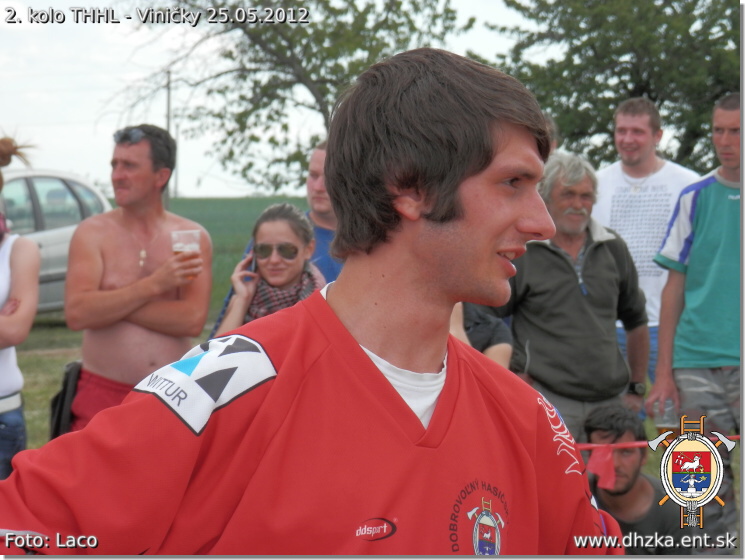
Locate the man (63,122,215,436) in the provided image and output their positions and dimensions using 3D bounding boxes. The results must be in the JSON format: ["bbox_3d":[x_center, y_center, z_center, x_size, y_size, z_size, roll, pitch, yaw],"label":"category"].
[{"bbox_3d":[-0.704,0.400,10.620,0.480,1.740,0.360,0,1,1],"label":"man"}]

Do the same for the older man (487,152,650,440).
[{"bbox_3d":[0.609,0.441,10.920,0.520,1.680,0.340,0,1,-10],"label":"older man"}]

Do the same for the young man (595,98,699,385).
[{"bbox_3d":[0.941,0.274,12.121,0.520,1.800,0.330,0,1,10],"label":"young man"}]

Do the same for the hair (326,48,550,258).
[{"bbox_3d":[0.064,-0.123,3.430,0.215,0.205,0.190,0,1,10],"label":"hair"}]

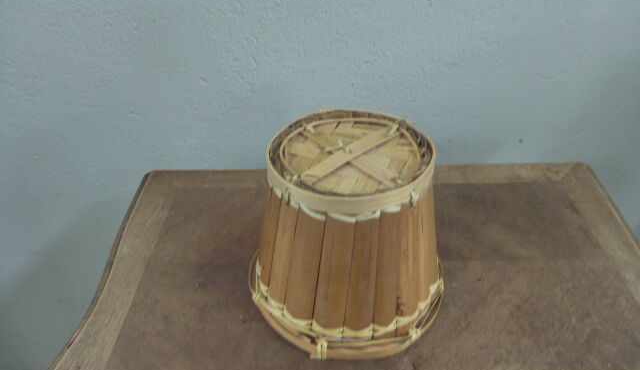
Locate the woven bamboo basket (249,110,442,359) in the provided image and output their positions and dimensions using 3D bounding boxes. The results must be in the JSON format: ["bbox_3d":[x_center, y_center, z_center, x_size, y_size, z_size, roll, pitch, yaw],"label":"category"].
[{"bbox_3d":[0.033,0.034,0.473,0.226,0.174,0.224,1,36,0],"label":"woven bamboo basket"}]

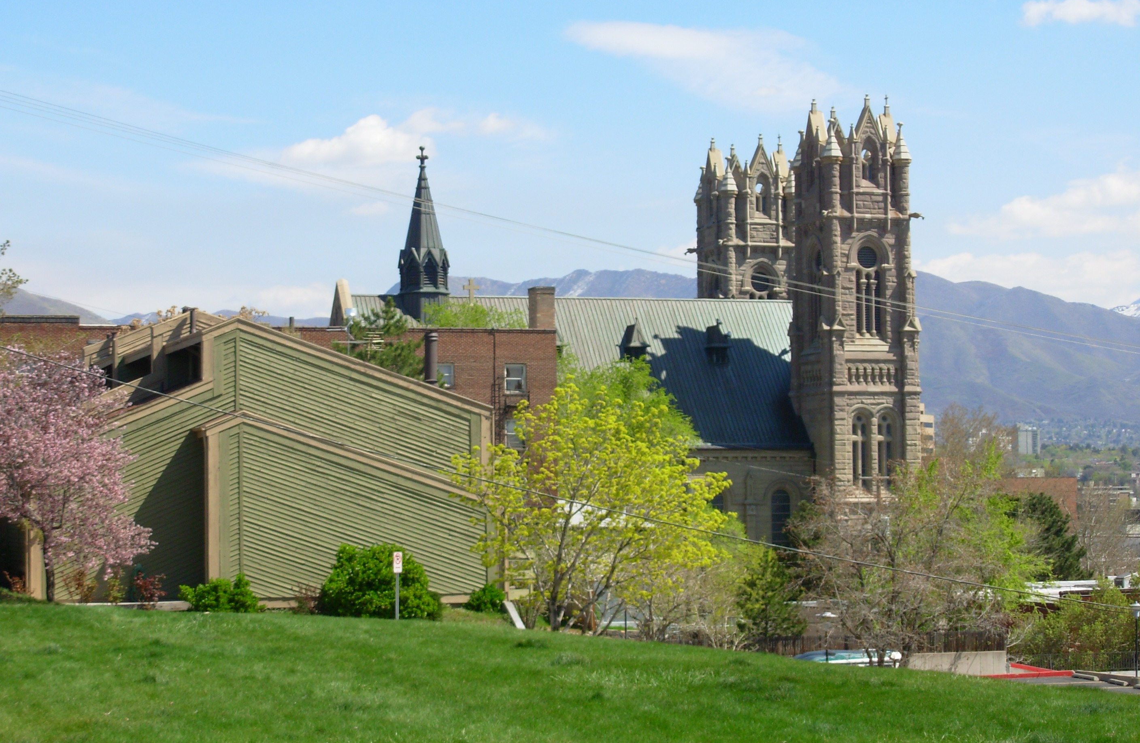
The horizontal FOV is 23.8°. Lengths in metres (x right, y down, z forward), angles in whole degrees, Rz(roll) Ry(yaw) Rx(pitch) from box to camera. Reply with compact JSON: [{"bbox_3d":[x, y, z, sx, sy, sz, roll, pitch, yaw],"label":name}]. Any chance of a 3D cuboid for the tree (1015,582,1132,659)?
[{"bbox_3d":[17.718,8.820,95.000,4.000,2.900,3.500,-1,-3,0],"label":"tree"}]

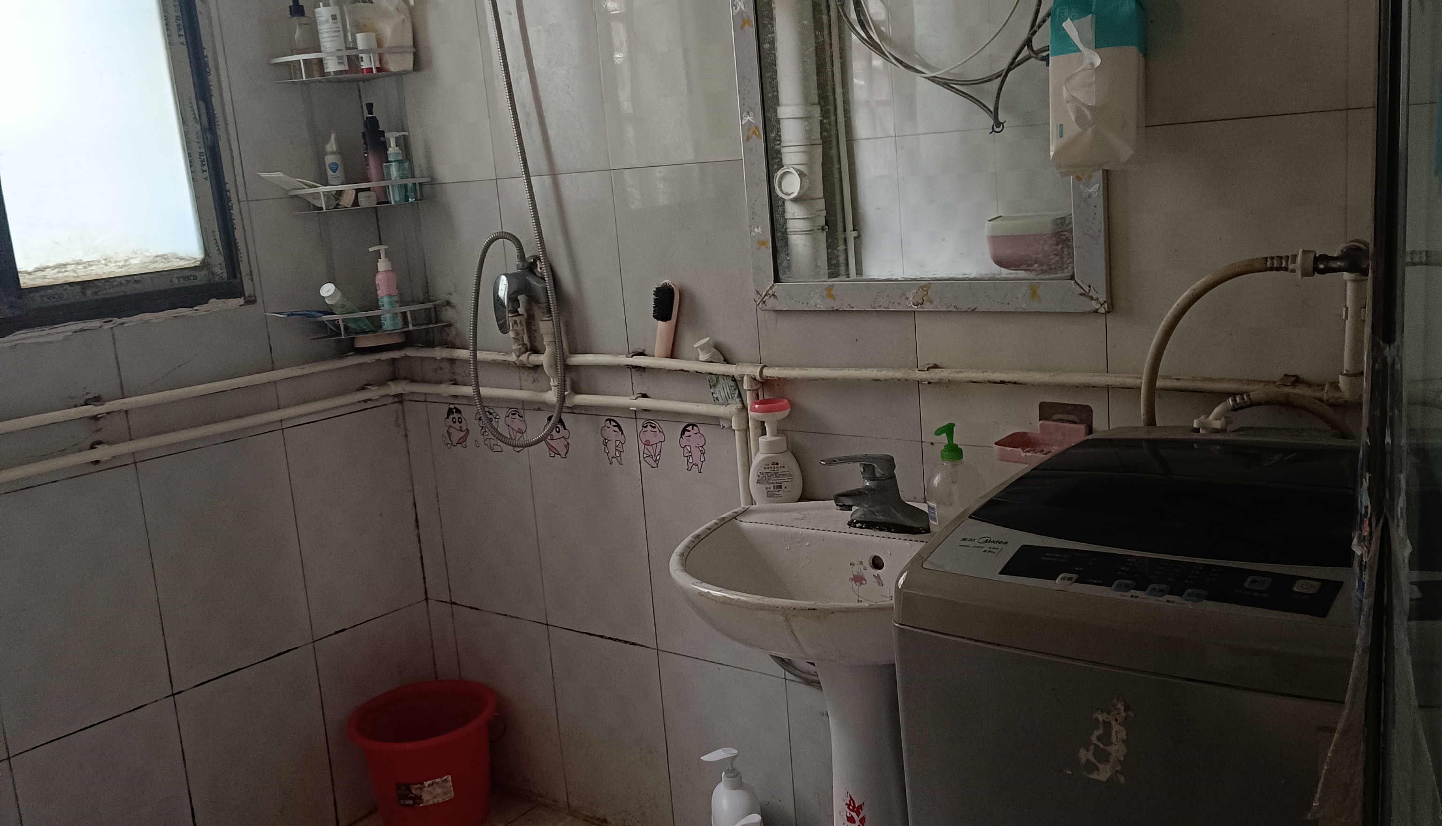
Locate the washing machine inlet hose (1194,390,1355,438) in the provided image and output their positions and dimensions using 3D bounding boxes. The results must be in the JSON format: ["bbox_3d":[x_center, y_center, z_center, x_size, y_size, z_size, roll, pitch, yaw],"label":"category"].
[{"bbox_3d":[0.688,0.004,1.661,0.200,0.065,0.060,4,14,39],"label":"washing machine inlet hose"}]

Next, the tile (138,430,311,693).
[{"bbox_3d":[-0.951,0.280,2.565,0.012,0.450,0.300,4,14,39],"label":"tile"}]

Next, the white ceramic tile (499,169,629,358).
[{"bbox_3d":[-0.285,-0.218,2.470,0.300,0.446,0.012,4,14,39],"label":"white ceramic tile"}]

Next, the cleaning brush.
[{"bbox_3d":[-0.094,-0.161,2.283,0.035,0.155,0.040,4,4,39],"label":"cleaning brush"}]

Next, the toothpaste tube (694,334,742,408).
[{"bbox_3d":[-0.004,-0.048,2.282,0.055,0.164,0.035,-23,-3,41],"label":"toothpaste tube"}]

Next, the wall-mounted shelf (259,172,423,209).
[{"bbox_3d":[-0.712,-0.438,2.683,0.270,0.047,0.175,-6,11,-5],"label":"wall-mounted shelf"}]

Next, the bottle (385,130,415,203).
[{"bbox_3d":[-0.647,-0.490,2.656,0.055,0.140,0.050,-2,12,14],"label":"bottle"}]

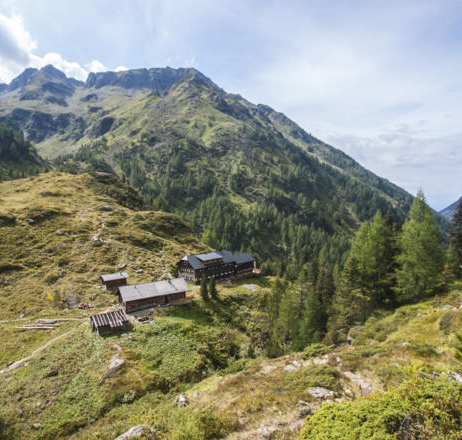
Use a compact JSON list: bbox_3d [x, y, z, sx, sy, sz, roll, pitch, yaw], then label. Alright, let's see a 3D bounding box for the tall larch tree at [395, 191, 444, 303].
[{"bbox_3d":[28.186,3.960,43.493,7.366,16.615,7.366,0,3,0],"label":"tall larch tree"}]

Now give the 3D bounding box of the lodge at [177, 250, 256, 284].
[{"bbox_3d":[-4.486,15.659,106.704,28.940,8.313,10.390,-3,5,-43],"label":"lodge"}]

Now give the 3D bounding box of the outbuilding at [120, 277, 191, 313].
[{"bbox_3d":[-20.244,18.983,76.640,15.965,5.347,7.726,-2,4,-33],"label":"outbuilding"}]

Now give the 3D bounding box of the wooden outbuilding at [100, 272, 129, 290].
[{"bbox_3d":[-34.533,17.791,86.750,6.284,3.493,5.134,-3,4,-37],"label":"wooden outbuilding"}]

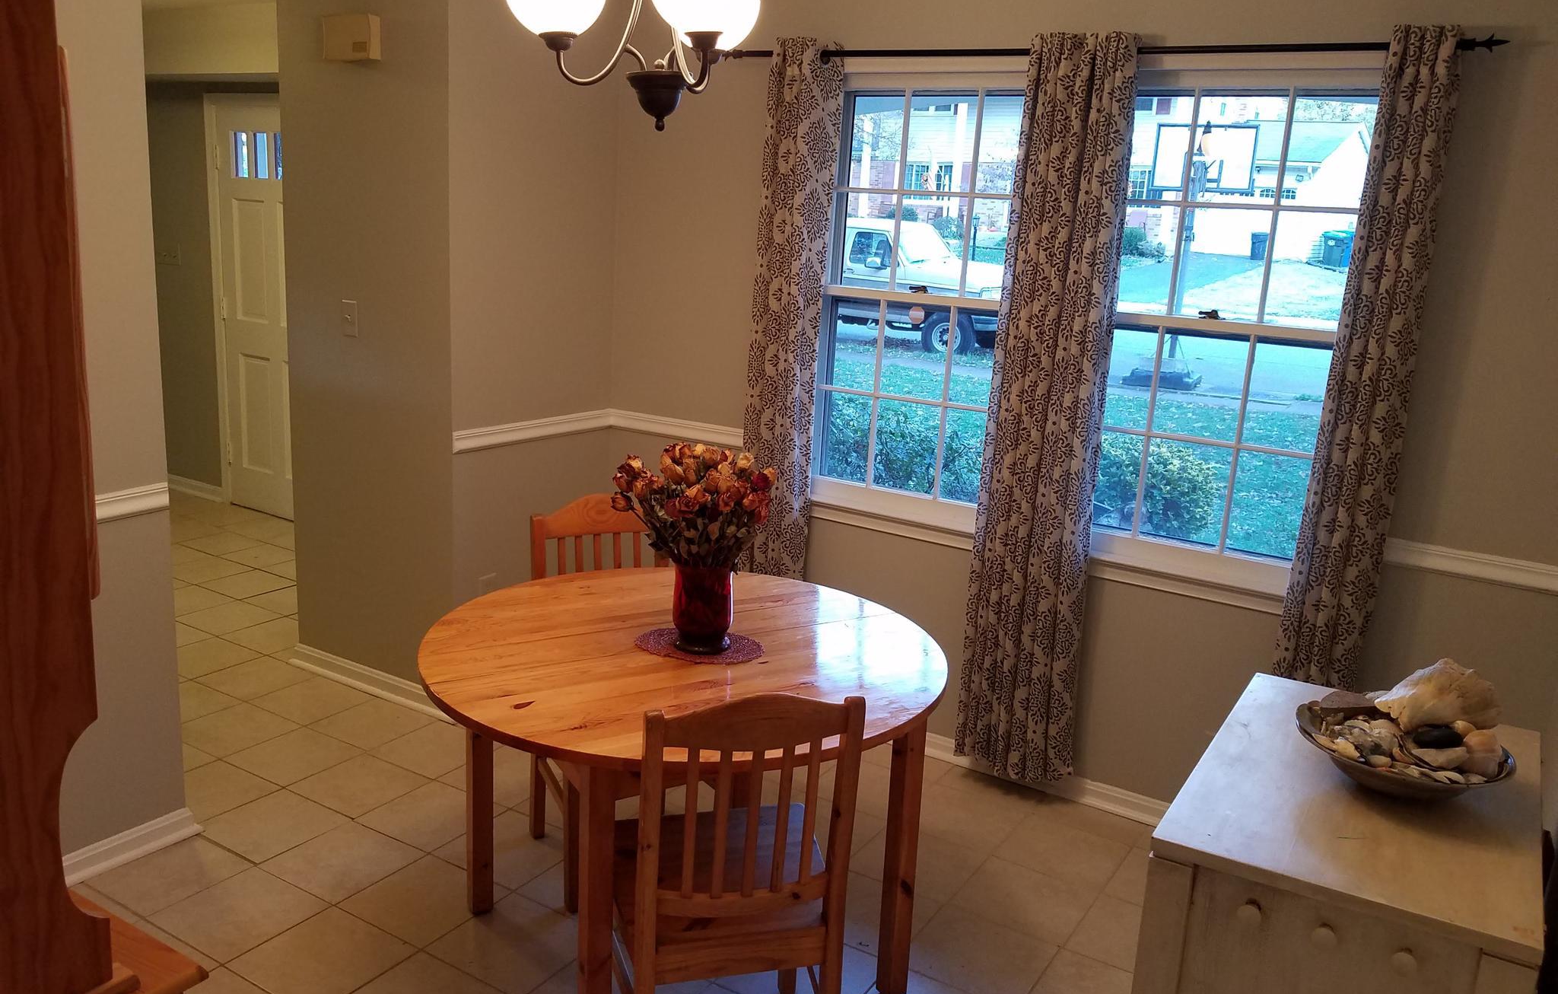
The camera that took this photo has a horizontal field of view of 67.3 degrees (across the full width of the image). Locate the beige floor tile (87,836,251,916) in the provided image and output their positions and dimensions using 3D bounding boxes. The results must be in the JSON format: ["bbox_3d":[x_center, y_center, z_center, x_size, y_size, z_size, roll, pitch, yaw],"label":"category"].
[{"bbox_3d":[-1.543,0.958,2.973,0.275,0.010,0.295,12,15,29],"label":"beige floor tile"}]

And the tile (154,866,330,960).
[{"bbox_3d":[-1.283,0.997,2.790,0.298,0.015,0.298,11,15,29],"label":"tile"}]

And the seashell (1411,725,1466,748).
[{"bbox_3d":[0.979,0.355,1.736,0.077,0.030,0.042,11,15,31],"label":"seashell"}]

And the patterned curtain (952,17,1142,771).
[{"bbox_3d":[0.789,-0.199,3.384,0.360,2.141,0.130,11,15,29],"label":"patterned curtain"}]

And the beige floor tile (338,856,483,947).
[{"bbox_3d":[-0.891,1.016,2.946,0.299,0.010,0.299,12,15,29],"label":"beige floor tile"}]

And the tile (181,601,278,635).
[{"bbox_3d":[-2.194,0.490,4.675,0.300,0.012,0.300,11,15,30],"label":"tile"}]

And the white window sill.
[{"bbox_3d":[0.757,0.136,3.595,1.601,0.136,0.080,12,15,29],"label":"white window sill"}]

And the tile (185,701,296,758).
[{"bbox_3d":[-1.760,0.751,3.778,0.295,0.010,0.295,12,15,29],"label":"tile"}]

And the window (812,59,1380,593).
[{"bbox_3d":[0.811,-0.536,3.398,1.690,1.420,0.100,11,15,30],"label":"window"}]

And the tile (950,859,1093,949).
[{"bbox_3d":[0.664,1.085,3.146,0.295,0.010,0.295,12,15,29],"label":"tile"}]

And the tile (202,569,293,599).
[{"bbox_3d":[-2.303,0.392,5.082,0.298,0.015,0.298,11,15,29],"label":"tile"}]

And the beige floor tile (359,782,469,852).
[{"bbox_3d":[-0.964,0.890,3.253,0.300,0.012,0.300,11,15,30],"label":"beige floor tile"}]

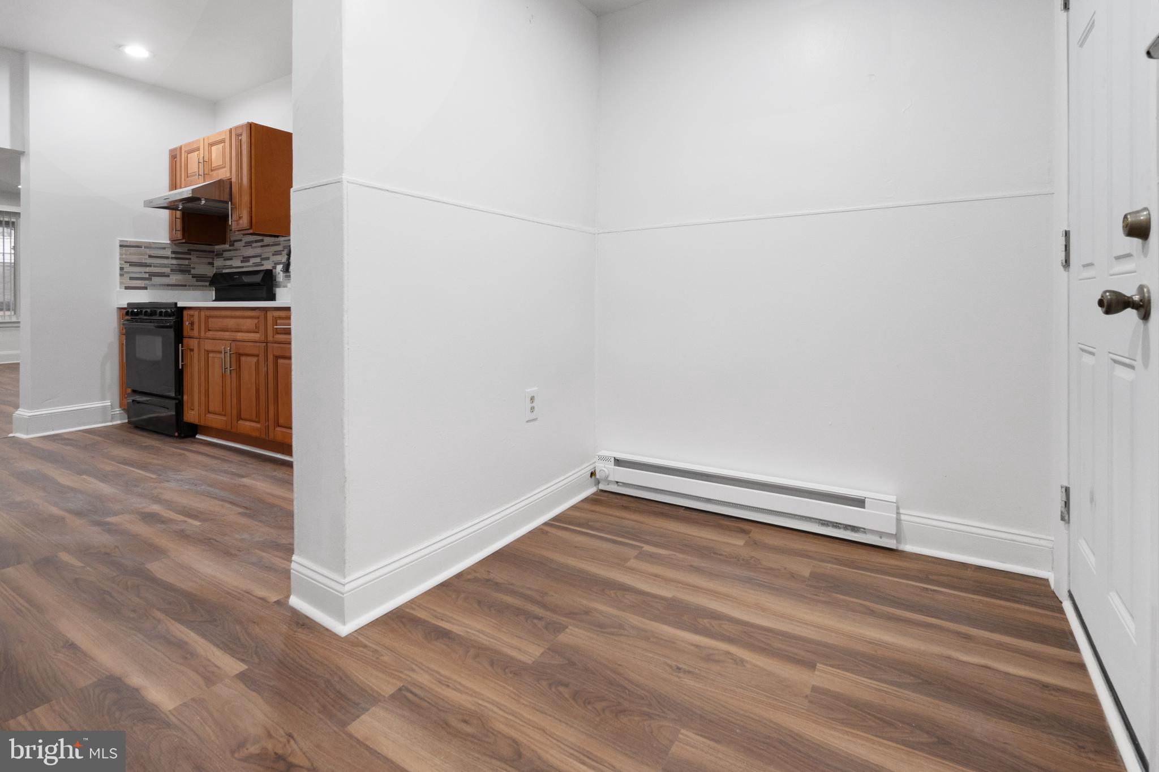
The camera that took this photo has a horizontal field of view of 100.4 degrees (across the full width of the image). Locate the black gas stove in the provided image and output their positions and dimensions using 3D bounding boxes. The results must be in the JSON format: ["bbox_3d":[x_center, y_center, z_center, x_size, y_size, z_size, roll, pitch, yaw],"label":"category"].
[{"bbox_3d":[-2.842,-0.213,3.653,0.732,1.000,0.630,6,11,30],"label":"black gas stove"}]

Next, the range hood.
[{"bbox_3d":[-2.819,-1.447,3.686,0.740,0.175,0.510,6,11,30],"label":"range hood"}]

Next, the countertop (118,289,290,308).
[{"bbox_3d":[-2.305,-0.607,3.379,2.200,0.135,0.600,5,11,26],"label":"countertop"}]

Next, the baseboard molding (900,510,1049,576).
[{"bbox_3d":[1.373,0.552,1.701,0.425,0.136,0.028,5,11,27],"label":"baseboard molding"}]

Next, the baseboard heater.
[{"bbox_3d":[0.645,0.459,2.081,1.211,0.172,0.075,5,11,26],"label":"baseboard heater"}]

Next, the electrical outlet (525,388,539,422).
[{"bbox_3d":[-0.193,0.080,1.988,0.009,0.123,0.078,7,12,36],"label":"electrical outlet"}]

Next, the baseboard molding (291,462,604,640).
[{"bbox_3d":[-0.395,0.516,1.897,0.271,0.142,1.269,7,12,36],"label":"baseboard molding"}]

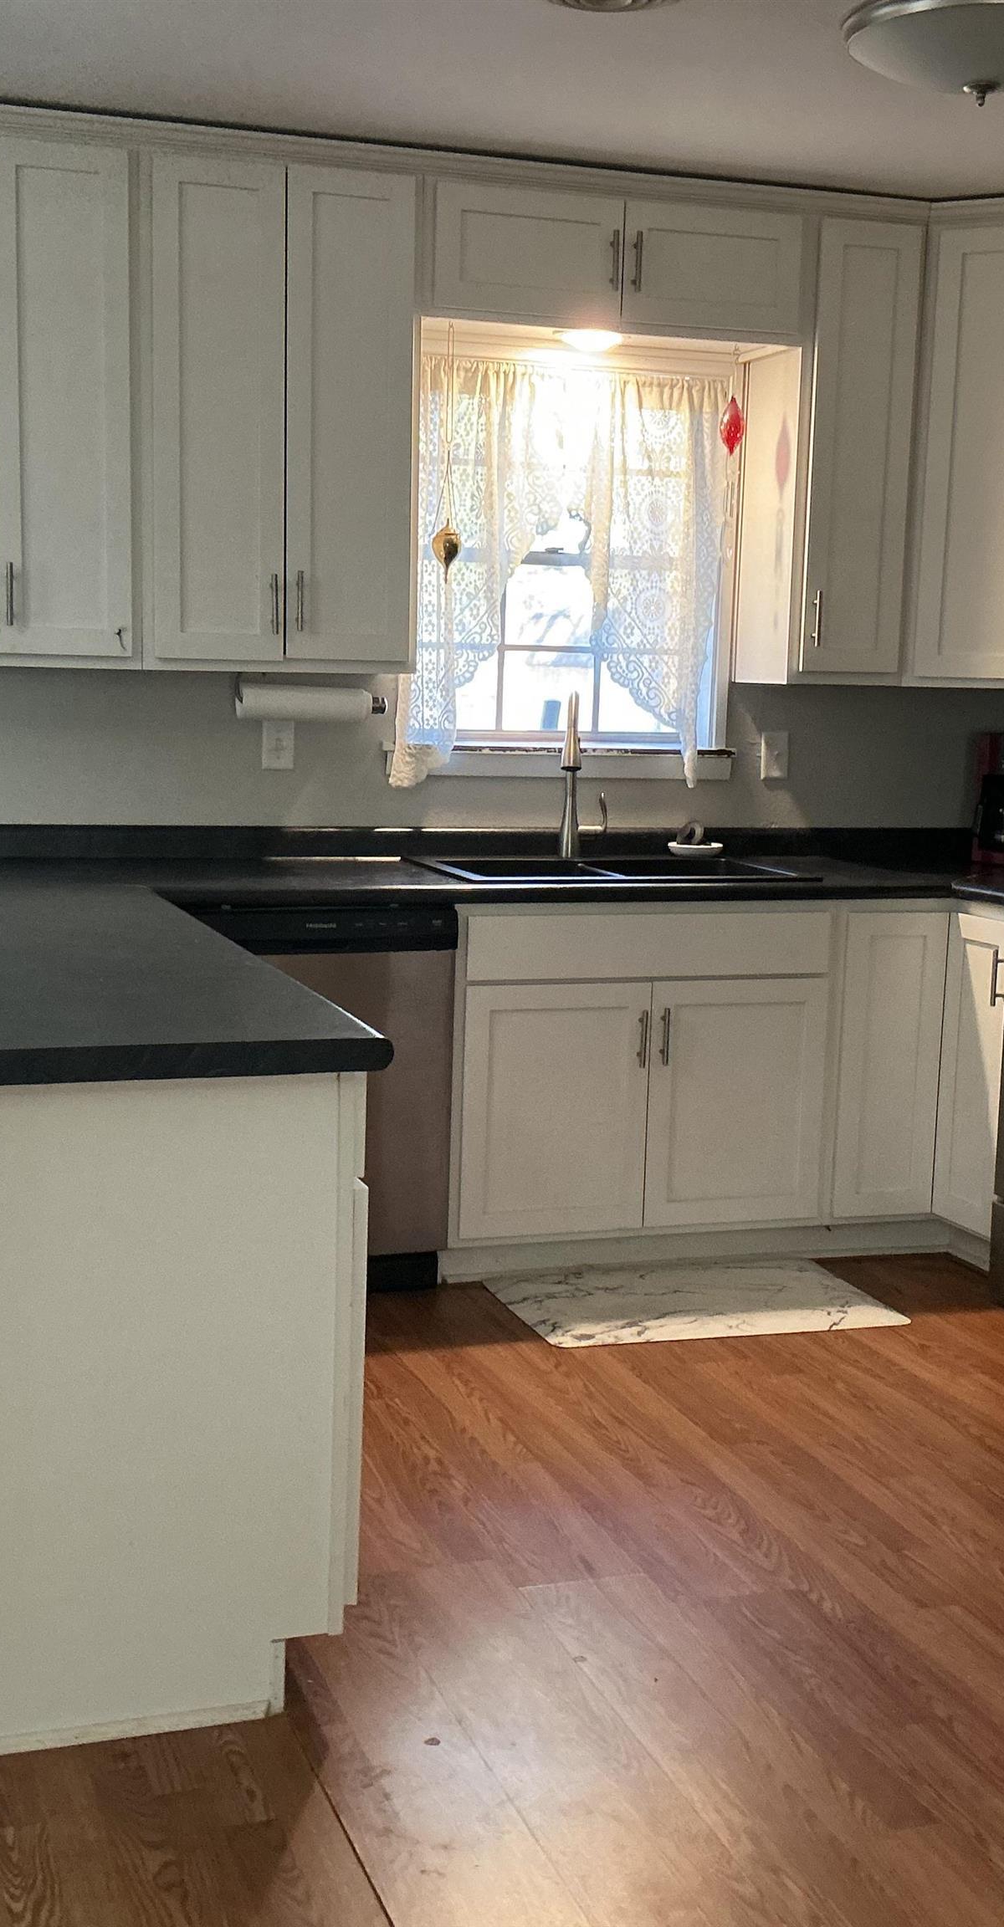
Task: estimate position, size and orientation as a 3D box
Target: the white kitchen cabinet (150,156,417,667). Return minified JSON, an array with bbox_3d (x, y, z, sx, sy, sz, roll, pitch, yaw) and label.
[{"bbox_3d":[-0.517,-1.186,4.607,0.614,1.067,0.330,-1,9,-19],"label":"white kitchen cabinet"}]

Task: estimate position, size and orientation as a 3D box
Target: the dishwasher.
[{"bbox_3d":[-0.482,0.269,4.656,0.602,0.863,0.610,-1,9,-19],"label":"dishwasher"}]

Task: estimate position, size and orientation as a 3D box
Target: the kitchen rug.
[{"bbox_3d":[0.413,0.737,4.540,0.805,0.012,0.485,-1,9,-19],"label":"kitchen rug"}]

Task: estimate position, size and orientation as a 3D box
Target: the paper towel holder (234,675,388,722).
[{"bbox_3d":[-0.438,-0.612,4.772,0.365,0.117,0.120,-2,9,-20],"label":"paper towel holder"}]

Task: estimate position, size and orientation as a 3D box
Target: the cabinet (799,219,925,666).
[{"bbox_3d":[0.793,-1.219,5.062,0.307,1.067,0.330,-1,9,-19],"label":"cabinet"}]

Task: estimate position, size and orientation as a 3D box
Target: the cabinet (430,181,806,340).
[{"bbox_3d":[0.219,-1.596,4.850,0.934,0.285,0.335,-2,9,-20],"label":"cabinet"}]

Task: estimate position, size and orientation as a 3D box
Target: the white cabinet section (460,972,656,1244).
[{"bbox_3d":[0.029,0.285,4.850,0.440,0.581,0.570,-1,8,-18],"label":"white cabinet section"}]

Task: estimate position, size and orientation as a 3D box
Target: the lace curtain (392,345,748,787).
[{"bbox_3d":[0.144,-0.945,5.050,0.885,1.035,0.080,-2,9,-20],"label":"lace curtain"}]

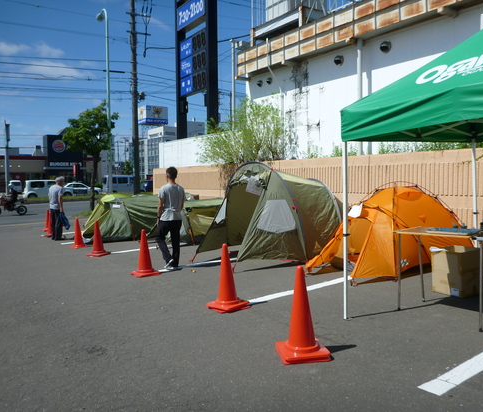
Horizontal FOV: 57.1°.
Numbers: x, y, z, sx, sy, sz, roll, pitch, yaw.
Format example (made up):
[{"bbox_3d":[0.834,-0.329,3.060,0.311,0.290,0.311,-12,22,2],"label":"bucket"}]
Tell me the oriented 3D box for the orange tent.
[{"bbox_3d":[2.560,0.280,7.170,3.050,1.280,1.750,-4,3,-31],"label":"orange tent"}]

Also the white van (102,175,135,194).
[{"bbox_3d":[-10.360,-1.823,39.500,3.400,1.900,1.480,-2,3,-36],"label":"white van"}]

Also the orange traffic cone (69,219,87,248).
[{"bbox_3d":[-3.912,0.650,10.687,0.380,0.700,0.380,0,2,30],"label":"orange traffic cone"}]

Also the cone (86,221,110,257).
[{"bbox_3d":[-2.967,0.667,9.207,0.380,0.700,0.380,0,2,30],"label":"cone"}]

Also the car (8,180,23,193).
[{"bbox_3d":[-28.800,-2.260,56.300,1.550,1.900,3.500,-4,4,-35],"label":"car"}]

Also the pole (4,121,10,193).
[{"bbox_3d":[-20.606,-4.170,39.000,0.380,6.800,0.380,-2,3,-36],"label":"pole"}]

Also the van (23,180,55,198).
[{"bbox_3d":[-16.400,-1.330,38.100,3.850,1.650,1.690,-4,4,-35],"label":"van"}]

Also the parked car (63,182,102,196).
[{"bbox_3d":[-16.300,-1.520,43.800,4.500,1.470,1.720,-4,4,-35],"label":"parked car"}]

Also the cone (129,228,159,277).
[{"bbox_3d":[-1.590,0.755,7.320,0.380,0.715,0.380,-4,3,-34],"label":"cone"}]

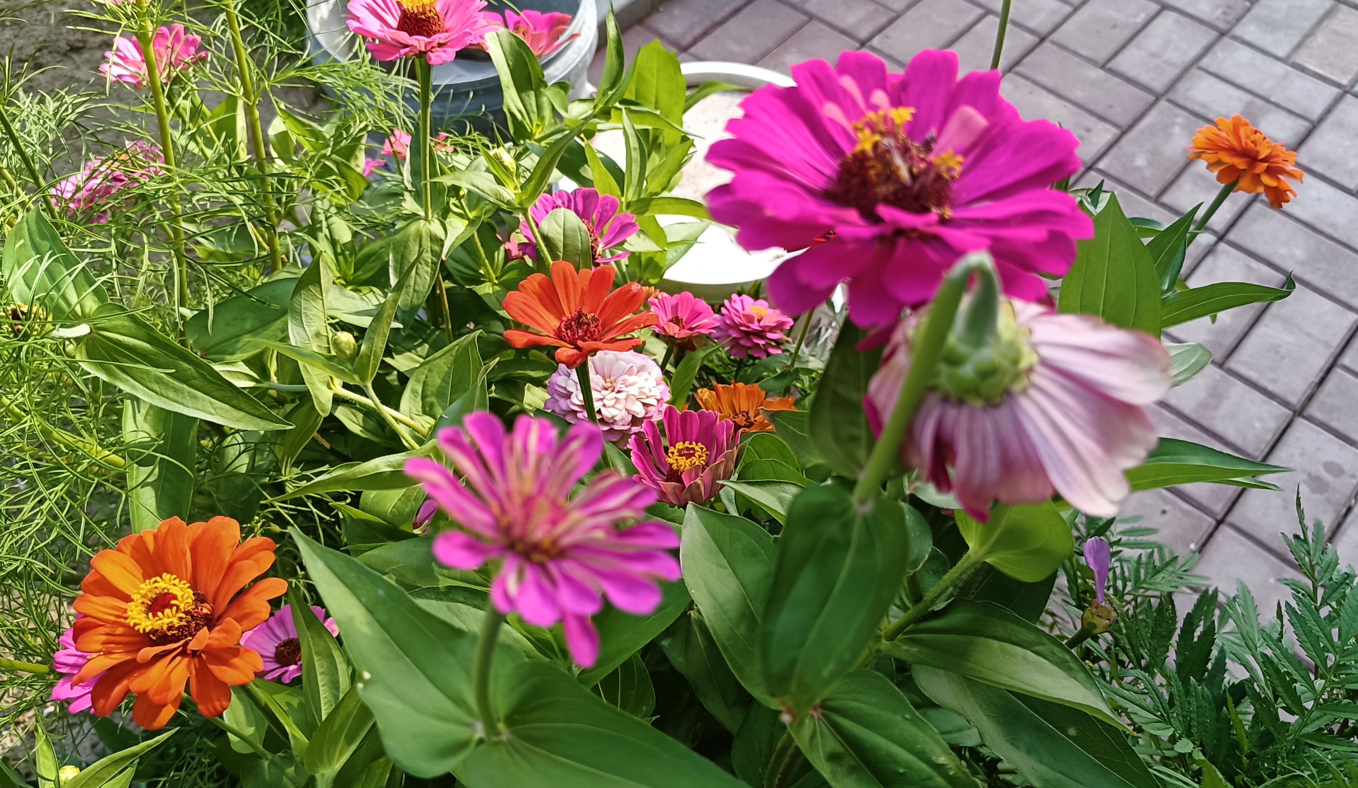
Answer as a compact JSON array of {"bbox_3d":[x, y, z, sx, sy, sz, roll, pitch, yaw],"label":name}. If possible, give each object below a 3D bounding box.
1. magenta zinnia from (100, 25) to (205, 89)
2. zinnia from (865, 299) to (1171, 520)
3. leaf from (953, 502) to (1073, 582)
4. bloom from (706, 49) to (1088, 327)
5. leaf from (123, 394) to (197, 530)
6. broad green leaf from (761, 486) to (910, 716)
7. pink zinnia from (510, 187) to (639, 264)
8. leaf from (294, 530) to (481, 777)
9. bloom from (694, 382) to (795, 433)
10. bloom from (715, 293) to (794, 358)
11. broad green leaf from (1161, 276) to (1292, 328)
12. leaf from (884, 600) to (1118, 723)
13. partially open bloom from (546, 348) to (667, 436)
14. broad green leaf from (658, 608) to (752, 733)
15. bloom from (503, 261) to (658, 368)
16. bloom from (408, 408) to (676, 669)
[{"bbox_3d":[-0.328,-0.210,0.660,0.063,0.032,0.061,0,55,1],"label":"magenta zinnia"},{"bbox_3d":[0.084,0.002,0.265,0.074,0.040,0.070,-11,43,10],"label":"zinnia"},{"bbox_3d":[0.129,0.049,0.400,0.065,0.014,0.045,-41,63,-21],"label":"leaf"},{"bbox_3d":[0.058,-0.055,0.285,0.097,0.035,0.097,0,56,1],"label":"bloom"},{"bbox_3d":[-0.284,0.040,0.580,0.042,0.020,0.088,-9,70,-2],"label":"leaf"},{"bbox_3d":[0.035,0.051,0.253,0.033,0.064,0.015,15,28,11],"label":"broad green leaf"},{"bbox_3d":[-0.070,-0.111,0.710,0.085,0.042,0.066,-1,62,0],"label":"pink zinnia"},{"bbox_3d":[-0.120,0.094,0.400,0.106,0.025,0.046,41,65,16],"label":"leaf"},{"bbox_3d":[0.034,0.009,0.570,0.058,0.032,0.058,-1,59,1],"label":"bloom"},{"bbox_3d":[0.055,-0.049,0.775,0.057,0.036,0.053,-1,62,0],"label":"bloom"},{"bbox_3d":[0.230,-0.036,0.453,0.077,0.015,0.027,-12,65,-11],"label":"broad green leaf"},{"bbox_3d":[0.124,0.105,0.403,0.099,0.018,0.042,20,66,-9],"label":"leaf"},{"bbox_3d":[-0.038,0.001,0.550,0.063,0.035,0.063,0,63,0],"label":"partially open bloom"},{"bbox_3d":[0.017,0.120,0.453,0.034,0.070,0.013,-24,21,-7],"label":"broad green leaf"},{"bbox_3d":[-0.044,-0.035,0.470,0.068,0.030,0.066,0,49,0],"label":"bloom"},{"bbox_3d":[-0.035,0.036,0.275,0.072,0.034,0.072,2,60,-4],"label":"bloom"}]

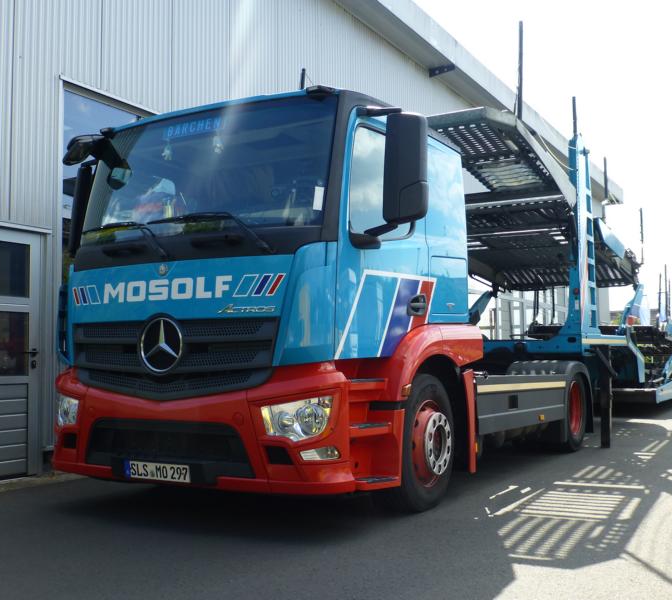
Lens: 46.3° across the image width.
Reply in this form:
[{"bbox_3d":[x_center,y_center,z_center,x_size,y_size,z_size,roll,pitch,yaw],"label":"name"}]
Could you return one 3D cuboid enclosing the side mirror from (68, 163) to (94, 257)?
[{"bbox_3d":[-2.042,-0.705,6.278,0.140,0.660,0.280,9,-9,-33],"label":"side mirror"}]

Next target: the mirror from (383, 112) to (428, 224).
[{"bbox_3d":[0.421,-0.798,4.777,0.280,0.660,0.150,-1,-10,6],"label":"mirror"}]

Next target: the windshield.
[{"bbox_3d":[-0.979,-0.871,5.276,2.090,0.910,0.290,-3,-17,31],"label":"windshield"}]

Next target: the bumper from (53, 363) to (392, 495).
[{"bbox_3d":[-0.940,0.787,5.193,2.500,0.770,0.720,-3,-5,31],"label":"bumper"}]

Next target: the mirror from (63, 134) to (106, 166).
[{"bbox_3d":[-1.970,-1.160,6.118,0.290,0.200,0.170,-3,-5,31],"label":"mirror"}]

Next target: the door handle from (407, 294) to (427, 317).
[{"bbox_3d":[0.576,0.035,5.527,0.070,0.150,0.230,-3,-5,31],"label":"door handle"}]

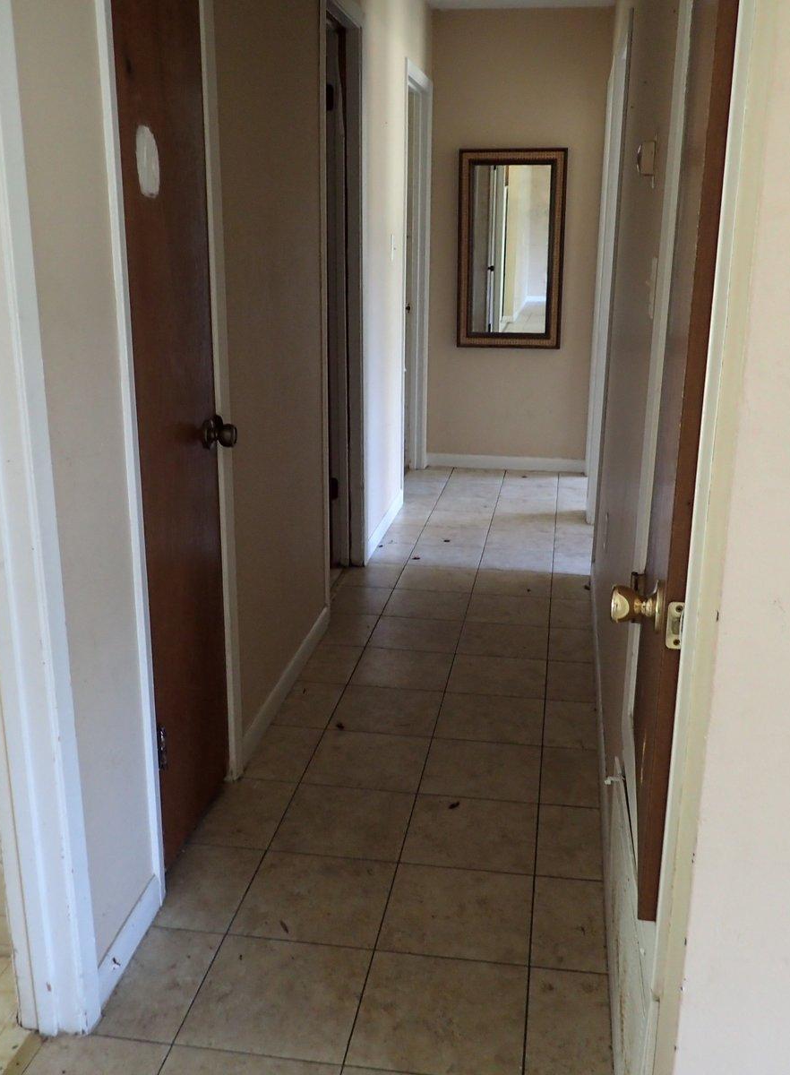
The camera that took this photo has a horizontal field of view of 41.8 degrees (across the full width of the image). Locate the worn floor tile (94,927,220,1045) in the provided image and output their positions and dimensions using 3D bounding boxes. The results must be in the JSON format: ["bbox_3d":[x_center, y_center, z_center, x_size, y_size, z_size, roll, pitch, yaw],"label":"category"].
[{"bbox_3d":[-0.450,0.853,1.986,0.161,0.010,0.299,3,17,9],"label":"worn floor tile"}]

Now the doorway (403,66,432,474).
[{"bbox_3d":[0.059,-1.286,5.420,0.130,2.100,0.888,3,17,9],"label":"doorway"}]

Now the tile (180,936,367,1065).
[{"bbox_3d":[-0.216,0.868,1.954,0.305,0.010,0.299,3,17,9],"label":"tile"}]

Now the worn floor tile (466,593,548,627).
[{"bbox_3d":[0.431,0.276,3.900,0.305,0.010,0.299,3,17,9],"label":"worn floor tile"}]

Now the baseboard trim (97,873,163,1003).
[{"bbox_3d":[-0.526,0.787,2.048,0.014,0.080,0.303,3,17,9],"label":"baseboard trim"}]

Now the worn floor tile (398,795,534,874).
[{"bbox_3d":[0.186,0.709,2.476,0.305,0.010,0.299,3,17,9],"label":"worn floor tile"}]

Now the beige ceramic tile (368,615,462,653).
[{"bbox_3d":[0.077,0.347,3.651,0.303,0.010,0.300,3,17,9],"label":"beige ceramic tile"}]

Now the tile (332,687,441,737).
[{"bbox_3d":[-0.020,0.518,3.081,0.303,0.010,0.300,3,17,9],"label":"tile"}]

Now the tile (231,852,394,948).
[{"bbox_3d":[-0.167,0.778,2.235,0.304,0.010,0.299,3,17,9],"label":"tile"}]

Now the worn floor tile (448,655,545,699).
[{"bbox_3d":[0.331,0.446,3.319,0.303,0.010,0.300,3,17,9],"label":"worn floor tile"}]

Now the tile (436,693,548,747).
[{"bbox_3d":[0.284,0.536,3.046,0.305,0.010,0.299,3,17,9],"label":"tile"}]

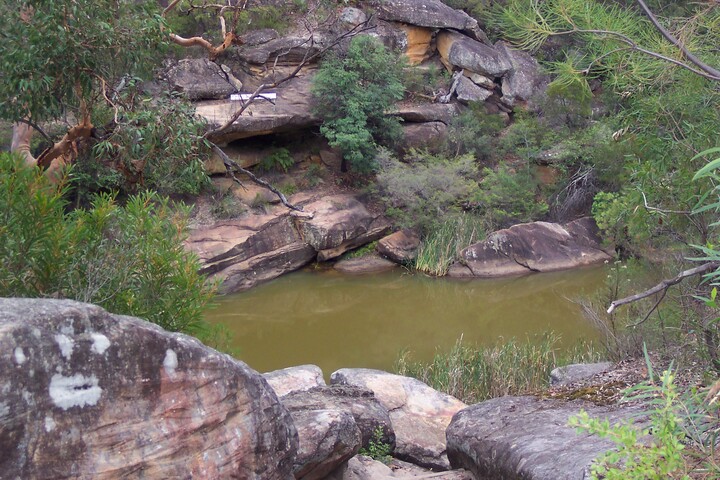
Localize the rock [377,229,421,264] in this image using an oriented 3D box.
[{"bbox_3d":[0.770,0.130,25.200,0.870,0.620,0.750,0,11,0],"label":"rock"}]

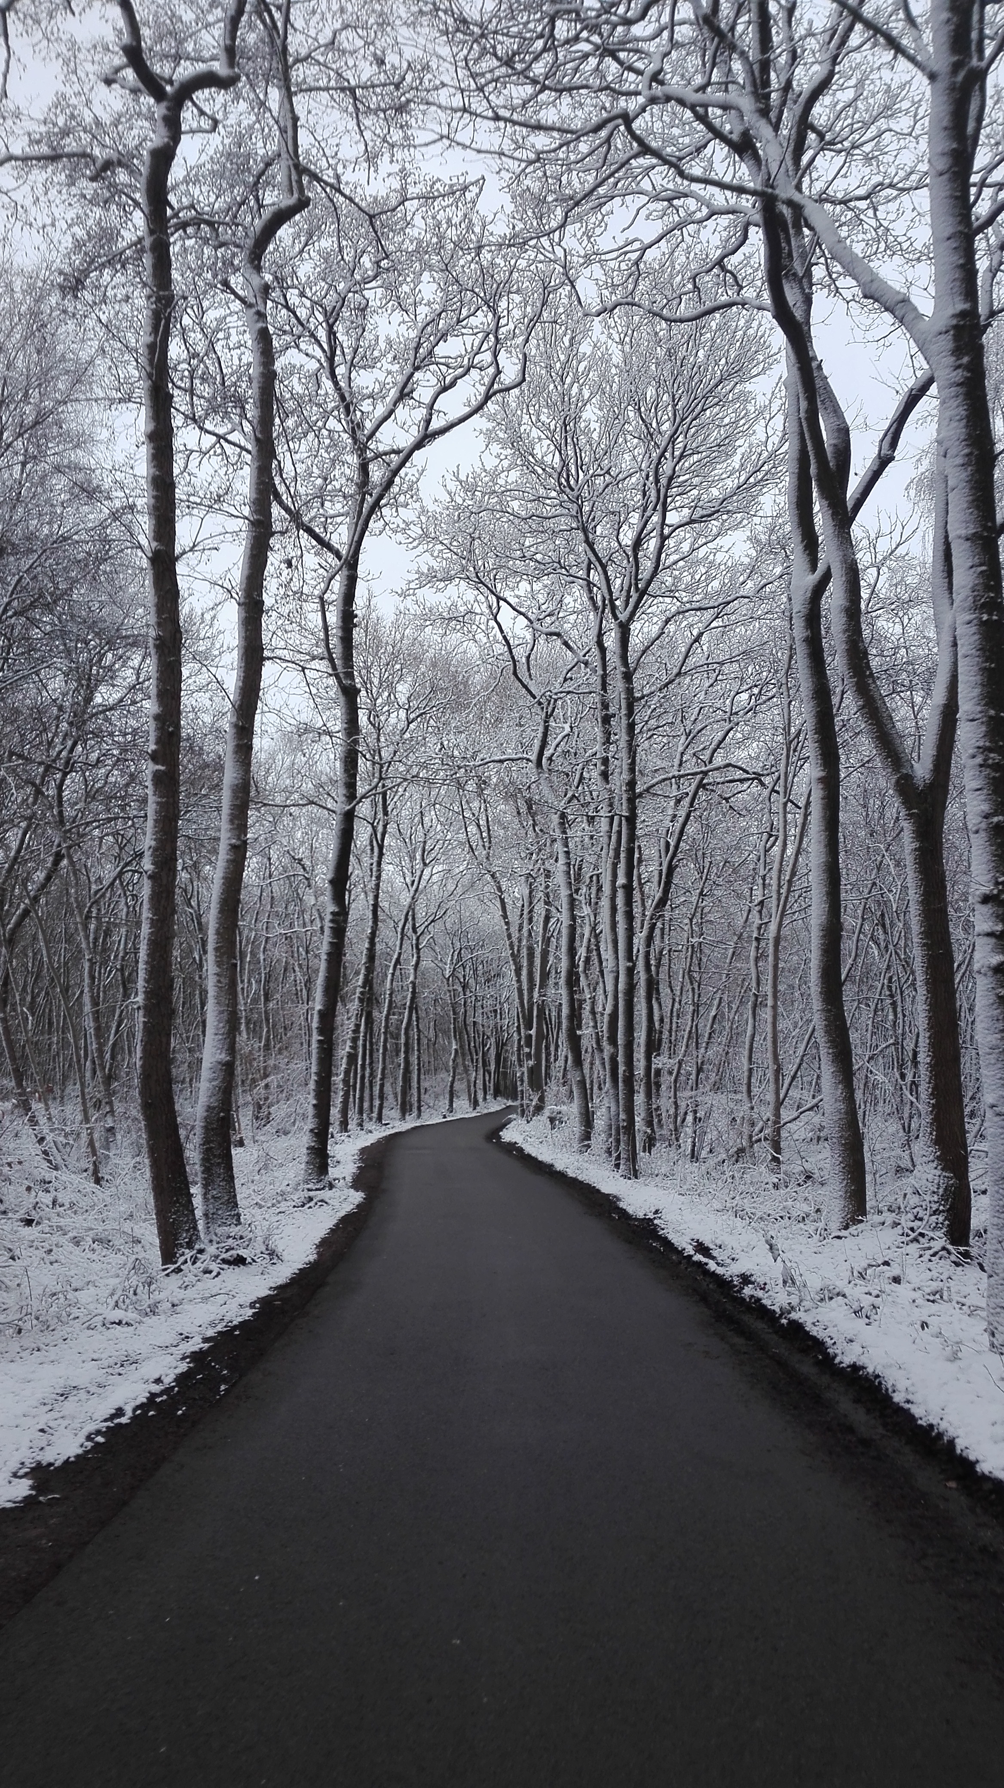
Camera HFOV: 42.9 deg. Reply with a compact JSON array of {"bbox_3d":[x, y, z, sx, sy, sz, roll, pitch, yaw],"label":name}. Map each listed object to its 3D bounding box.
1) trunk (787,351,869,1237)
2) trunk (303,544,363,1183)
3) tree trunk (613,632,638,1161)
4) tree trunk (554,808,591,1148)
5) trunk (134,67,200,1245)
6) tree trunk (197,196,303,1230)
[{"bbox_3d":[3.500,-1.266,14.059,0.416,9.550,0.345,-2,-8,0],"label":"trunk"},{"bbox_3d":[-2.476,-0.632,19.312,0.462,9.780,0.359,2,-8,0],"label":"trunk"},{"bbox_3d":[1.991,-0.082,20.283,0.293,8.940,0.261,0,-8,0],"label":"tree trunk"},{"bbox_3d":[1.515,1.761,27.687,0.402,7.400,0.309,-3,-8,0],"label":"tree trunk"},{"bbox_3d":[-3.027,-2.269,11.453,0.508,10.820,0.358,-3,-8,0],"label":"trunk"},{"bbox_3d":[-2.738,-2.258,13.708,0.615,11.420,0.409,2,-8,0],"label":"tree trunk"}]

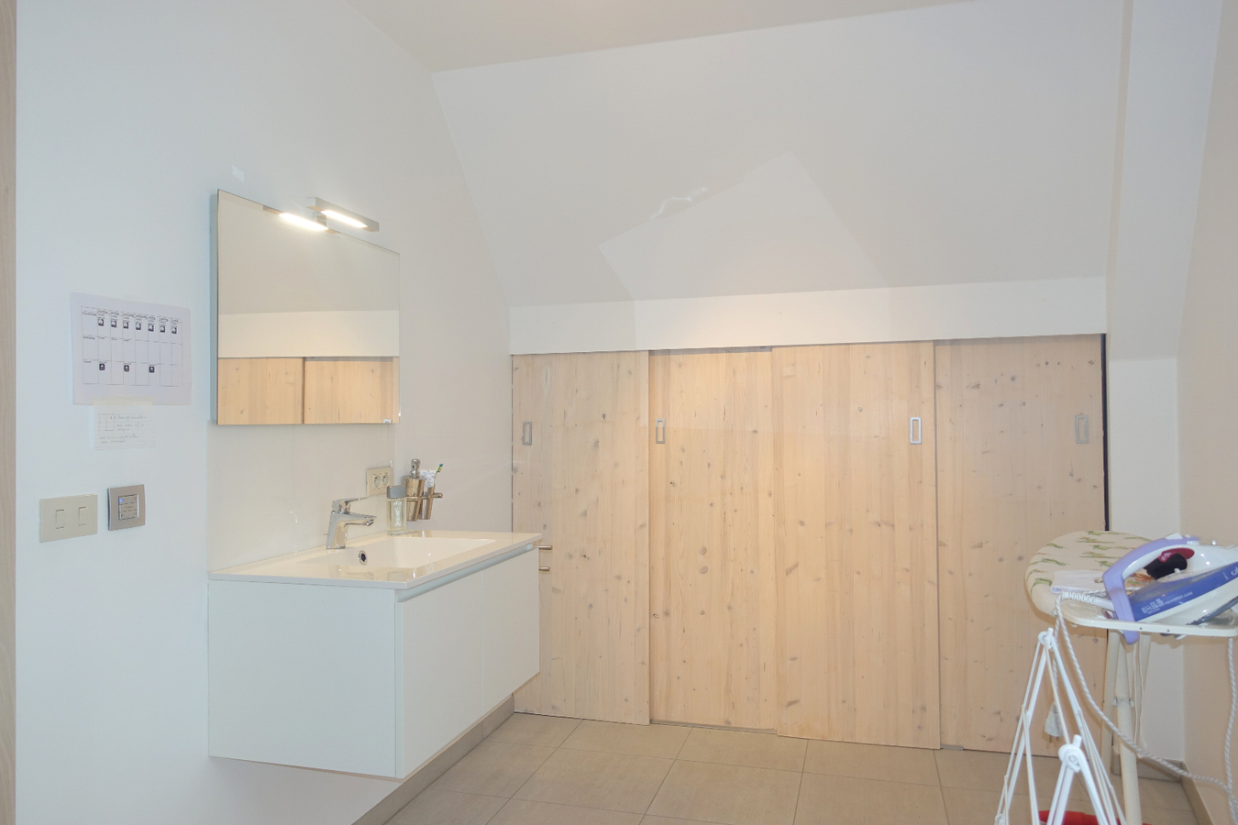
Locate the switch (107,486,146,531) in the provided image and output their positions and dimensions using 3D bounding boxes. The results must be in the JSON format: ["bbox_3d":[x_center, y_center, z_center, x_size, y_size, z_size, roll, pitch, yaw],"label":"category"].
[{"bbox_3d":[-0.996,0.192,1.668,0.010,0.083,0.082,-1,-1,16],"label":"switch"}]

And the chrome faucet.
[{"bbox_3d":[-0.726,0.301,2.243,0.137,0.140,0.044,-1,-1,16],"label":"chrome faucet"}]

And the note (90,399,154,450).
[{"bbox_3d":[-1.001,0.026,1.673,0.002,0.100,0.146,-1,-1,16],"label":"note"}]

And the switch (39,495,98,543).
[{"bbox_3d":[-1.032,0.197,1.547,0.008,0.078,0.117,-1,-1,16],"label":"switch"}]

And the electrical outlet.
[{"bbox_3d":[-0.742,0.213,2.557,0.011,0.082,0.151,-1,-1,16],"label":"electrical outlet"}]

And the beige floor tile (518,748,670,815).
[{"bbox_3d":[-0.072,1.282,2.880,0.455,0.010,0.450,-1,-1,16],"label":"beige floor tile"}]

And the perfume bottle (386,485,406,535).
[{"bbox_3d":[-0.694,0.306,2.578,0.050,0.151,0.027,0,-1,-36],"label":"perfume bottle"}]

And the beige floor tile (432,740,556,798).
[{"bbox_3d":[-0.446,1.287,2.986,0.319,0.010,0.451,-1,-1,16],"label":"beige floor tile"}]

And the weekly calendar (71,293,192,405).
[{"bbox_3d":[-0.995,-0.122,1.699,0.003,0.212,0.295,-1,-1,16],"label":"weekly calendar"}]

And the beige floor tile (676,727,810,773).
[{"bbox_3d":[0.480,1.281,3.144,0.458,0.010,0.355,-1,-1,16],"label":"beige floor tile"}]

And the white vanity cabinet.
[{"bbox_3d":[-0.588,0.585,2.200,0.495,0.402,0.794,-1,-1,16],"label":"white vanity cabinet"}]

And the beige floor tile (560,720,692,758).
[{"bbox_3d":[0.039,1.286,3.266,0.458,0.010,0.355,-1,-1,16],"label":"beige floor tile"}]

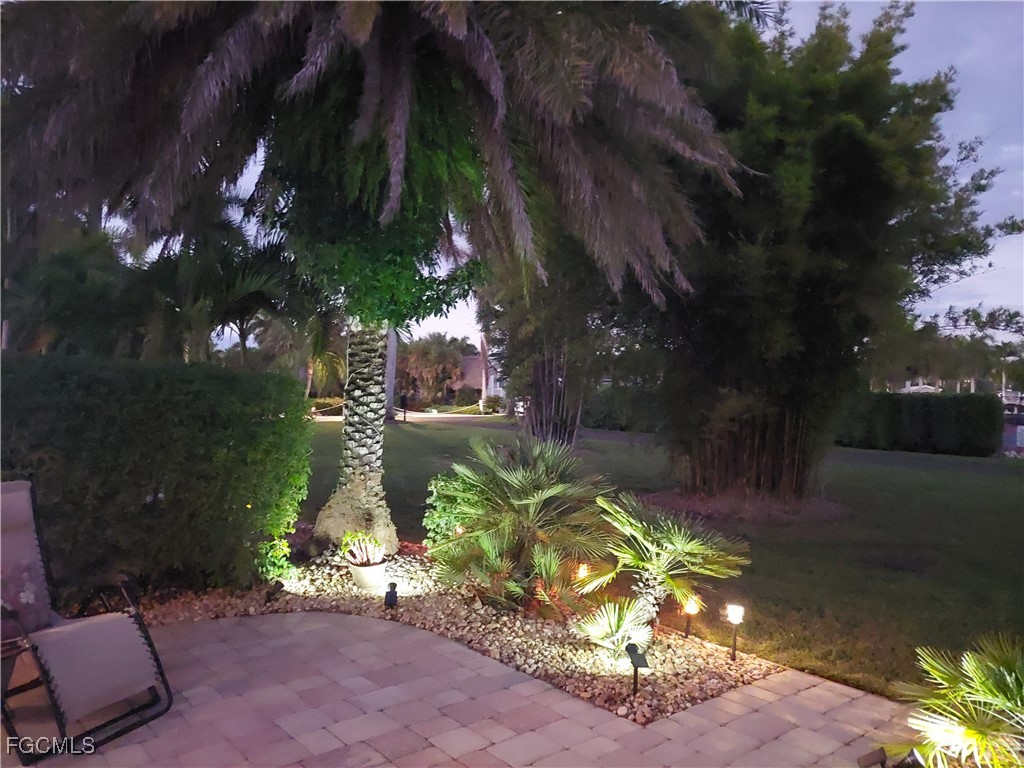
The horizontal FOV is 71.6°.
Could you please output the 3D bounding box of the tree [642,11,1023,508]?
[{"bbox_3d":[5.335,-2.345,12.200,6.400,8.400,5.600,0,-1,0],"label":"tree"}]

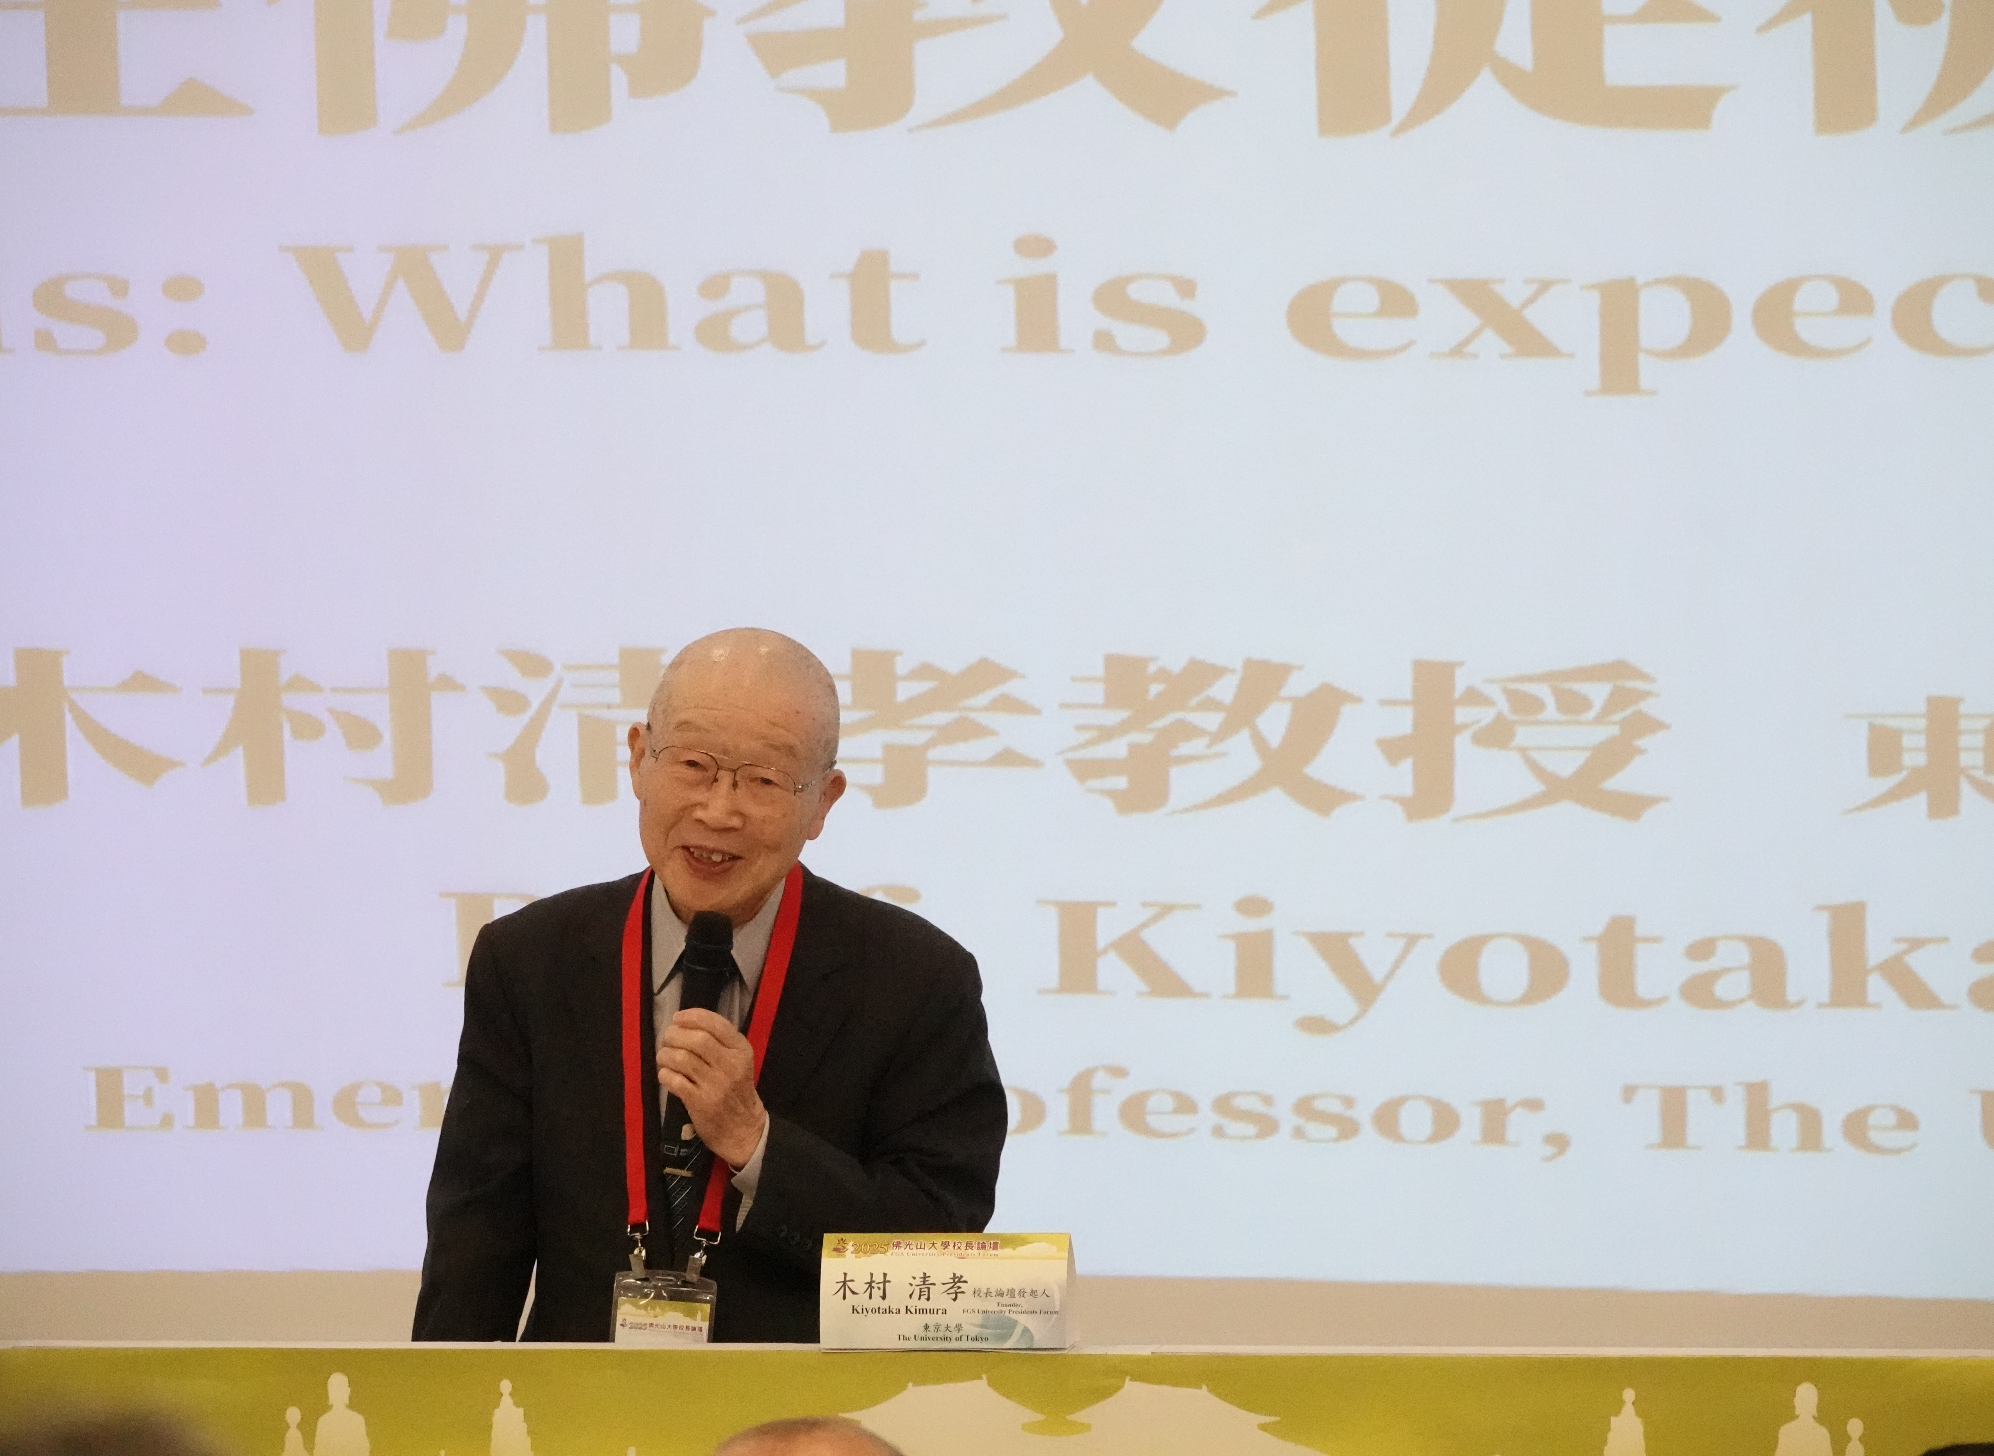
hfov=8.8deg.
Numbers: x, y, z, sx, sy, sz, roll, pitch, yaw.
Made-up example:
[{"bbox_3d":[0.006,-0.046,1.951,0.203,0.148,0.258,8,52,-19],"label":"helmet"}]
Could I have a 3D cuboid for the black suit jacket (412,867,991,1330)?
[{"bbox_3d":[-0.253,0.465,11.400,0.530,0.700,0.370,0,-2,9],"label":"black suit jacket"}]

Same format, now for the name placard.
[{"bbox_3d":[-0.041,0.474,10.950,0.208,0.098,0.075,0,-2,6],"label":"name placard"}]

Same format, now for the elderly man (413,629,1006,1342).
[{"bbox_3d":[-0.255,0.620,11.400,0.530,1.430,0.450,0,-2,9],"label":"elderly man"}]

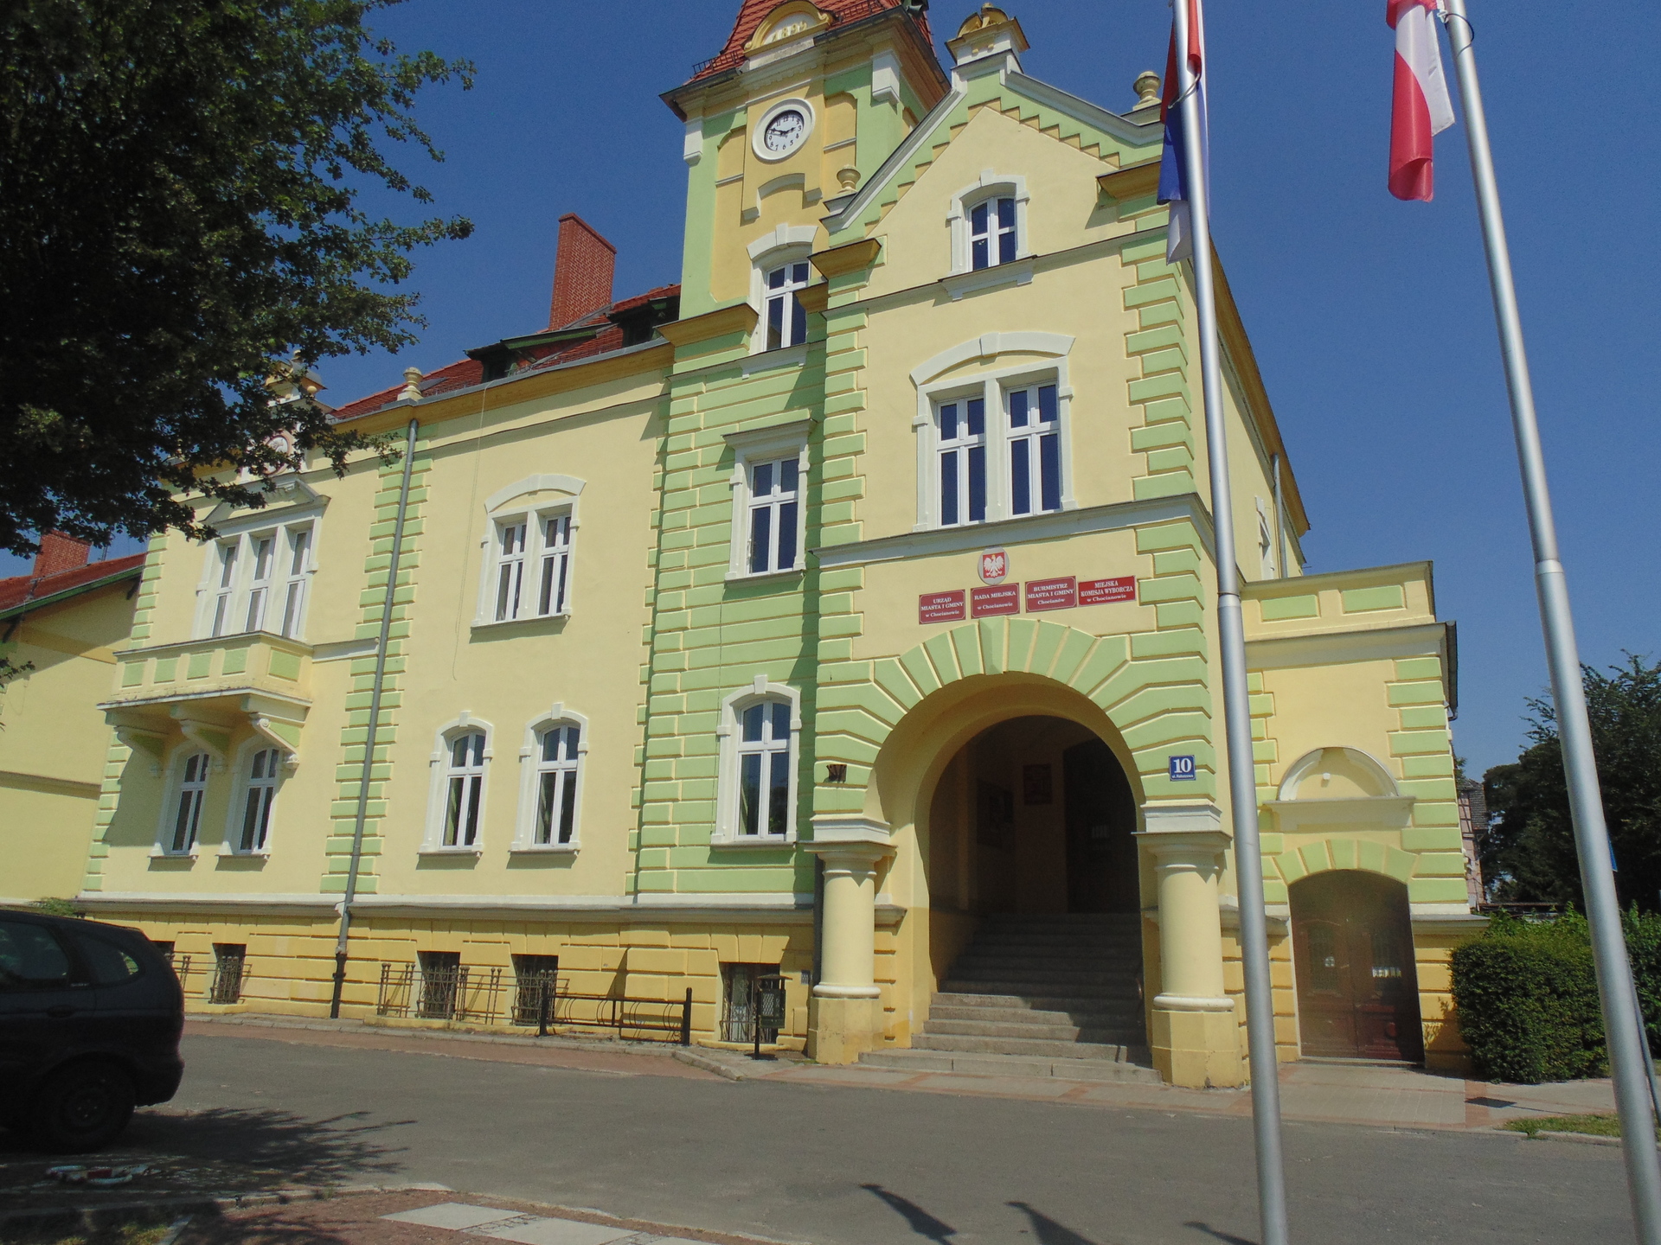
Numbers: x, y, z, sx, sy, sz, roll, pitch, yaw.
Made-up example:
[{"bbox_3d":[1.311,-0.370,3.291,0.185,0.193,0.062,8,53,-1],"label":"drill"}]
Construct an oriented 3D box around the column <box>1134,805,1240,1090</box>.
[{"bbox_3d":[4.235,3.759,13.549,0.920,3.170,0.920,-7,-18,26],"label":"column"}]

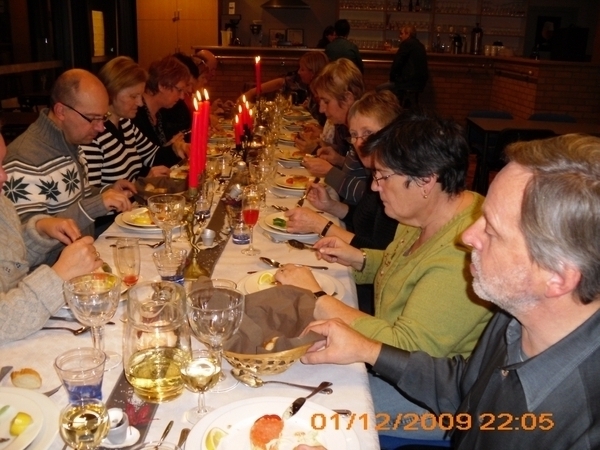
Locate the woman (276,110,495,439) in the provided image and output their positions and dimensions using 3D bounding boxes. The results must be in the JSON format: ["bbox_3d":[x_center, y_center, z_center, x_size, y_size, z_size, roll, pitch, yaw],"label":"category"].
[{"bbox_3d":[0.241,0.313,1.558,0.570,1.185,0.520,-2,17,-6],"label":"woman"}]

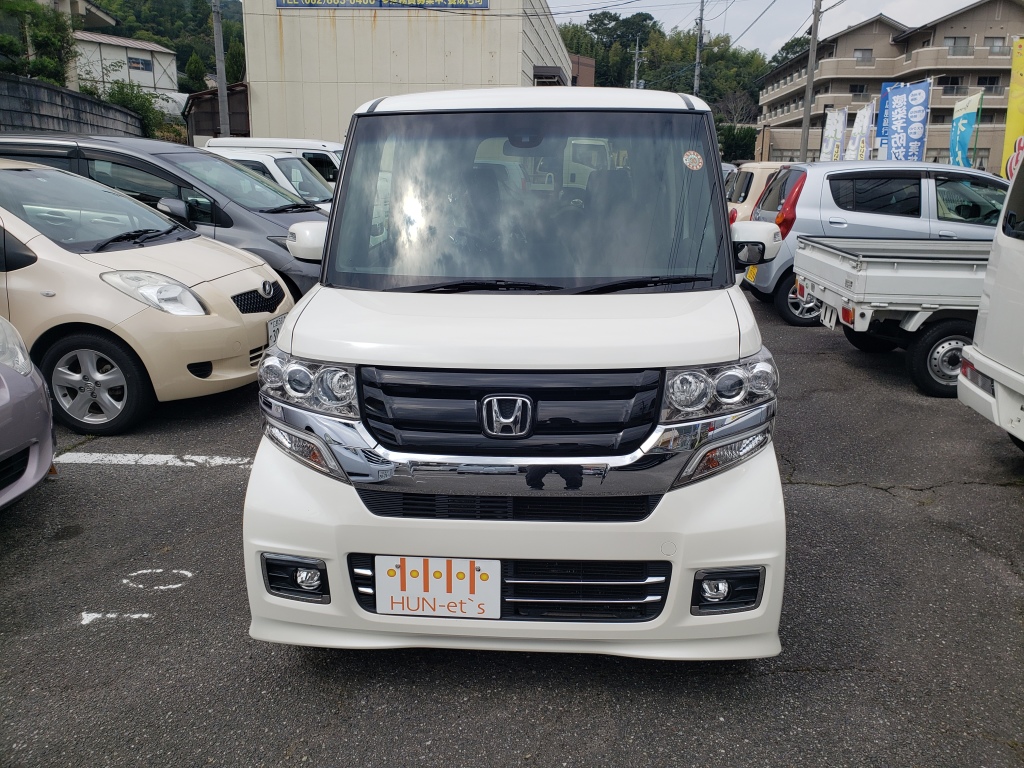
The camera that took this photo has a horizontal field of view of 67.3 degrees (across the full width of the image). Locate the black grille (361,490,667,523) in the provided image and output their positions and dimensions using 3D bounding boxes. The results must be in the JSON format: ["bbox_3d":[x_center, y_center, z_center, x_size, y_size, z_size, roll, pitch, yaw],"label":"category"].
[{"bbox_3d":[-0.006,0.314,1.985,0.780,0.080,0.090,1,13,4],"label":"black grille"}]

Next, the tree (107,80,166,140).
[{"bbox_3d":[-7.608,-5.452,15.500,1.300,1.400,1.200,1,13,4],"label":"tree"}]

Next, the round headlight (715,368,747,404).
[{"bbox_3d":[0.585,0.008,2.050,0.094,0.094,0.065,1,14,4],"label":"round headlight"}]

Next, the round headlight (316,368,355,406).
[{"bbox_3d":[-0.473,0.009,2.060,0.105,0.104,0.065,1,14,4],"label":"round headlight"}]

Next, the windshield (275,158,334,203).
[{"bbox_3d":[-2.603,-2.540,9.600,0.420,0.580,1.250,1,14,5],"label":"windshield"}]

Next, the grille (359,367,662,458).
[{"bbox_3d":[-0.004,0.074,1.990,0.775,0.210,0.110,1,13,4],"label":"grille"}]

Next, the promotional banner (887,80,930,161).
[{"bbox_3d":[5.950,-3.673,11.600,0.600,1.800,0.080,1,13,4],"label":"promotional banner"}]

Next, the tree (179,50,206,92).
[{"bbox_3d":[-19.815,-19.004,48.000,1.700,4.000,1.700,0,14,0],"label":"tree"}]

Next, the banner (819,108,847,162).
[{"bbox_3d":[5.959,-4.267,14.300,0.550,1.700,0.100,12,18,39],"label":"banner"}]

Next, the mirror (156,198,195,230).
[{"bbox_3d":[-2.735,-1.377,6.250,0.160,0.210,0.260,2,14,6],"label":"mirror"}]

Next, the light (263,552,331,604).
[{"bbox_3d":[-0.591,0.534,2.110,0.185,0.125,0.100,1,13,4],"label":"light"}]

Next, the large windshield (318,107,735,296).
[{"bbox_3d":[0.057,-0.606,2.500,1.290,0.570,0.480,1,13,4],"label":"large windshield"}]

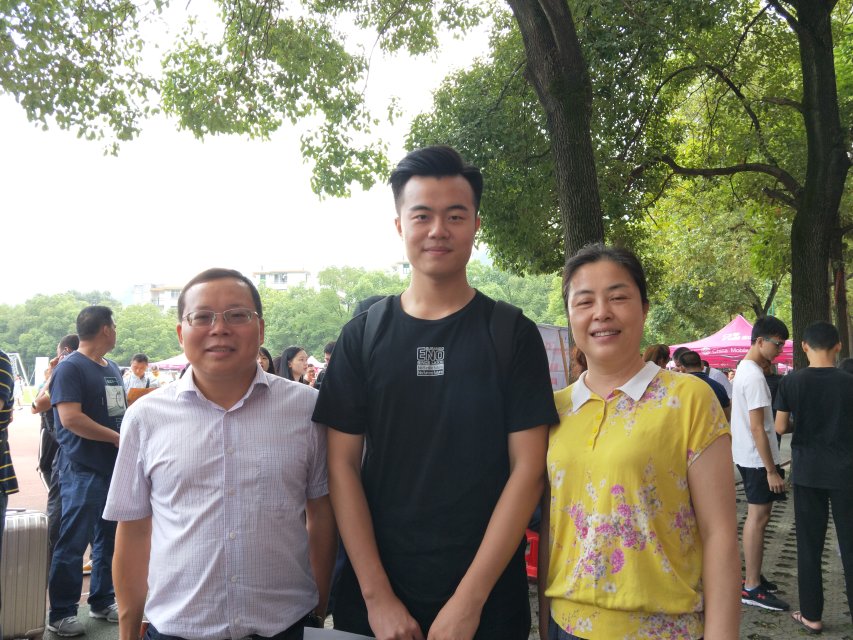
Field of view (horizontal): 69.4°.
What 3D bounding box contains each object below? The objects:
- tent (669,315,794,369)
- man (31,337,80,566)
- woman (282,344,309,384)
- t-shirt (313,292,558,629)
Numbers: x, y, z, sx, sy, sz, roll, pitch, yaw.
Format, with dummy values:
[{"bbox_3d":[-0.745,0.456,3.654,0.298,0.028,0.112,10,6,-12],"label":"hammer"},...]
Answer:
[{"bbox_3d":[7.225,1.249,14.073,3.100,2.750,3.100,-2,-6,21],"label":"tent"},{"bbox_3d":[-2.696,0.955,4.521,0.420,1.700,0.520,-2,-6,15],"label":"man"},{"bbox_3d":[-1.019,1.002,4.675,0.320,1.610,0.460,-3,-6,27],"label":"woman"},{"bbox_3d":[0.019,0.277,1.270,0.510,0.670,0.280,-1,-5,2],"label":"t-shirt"}]

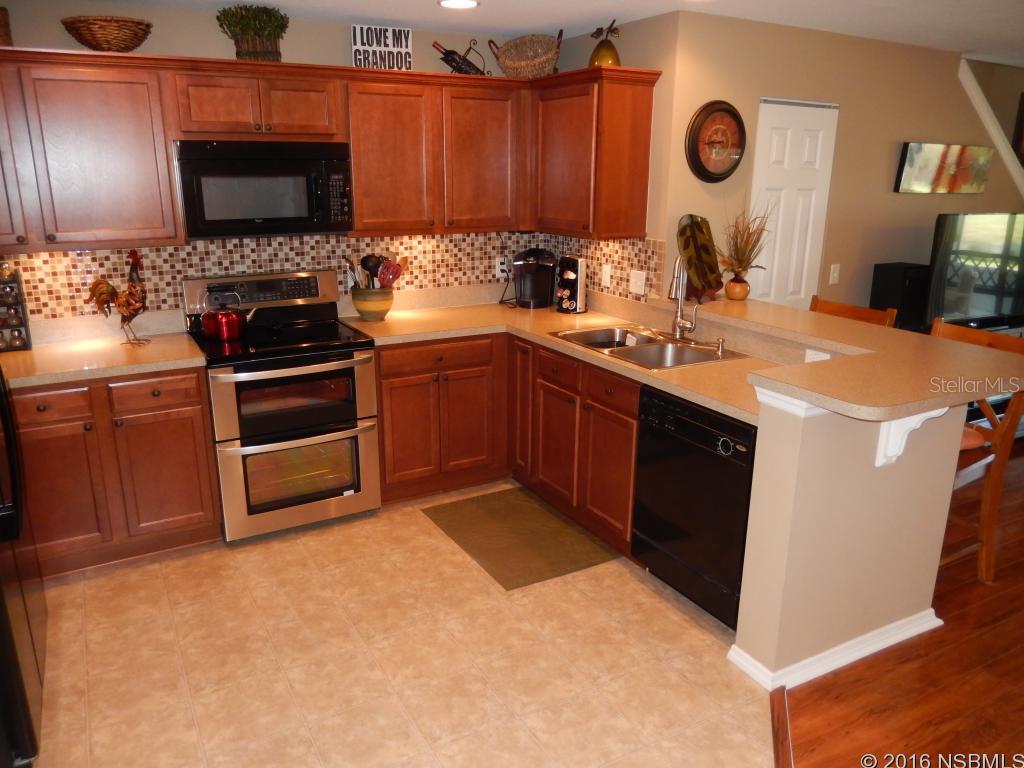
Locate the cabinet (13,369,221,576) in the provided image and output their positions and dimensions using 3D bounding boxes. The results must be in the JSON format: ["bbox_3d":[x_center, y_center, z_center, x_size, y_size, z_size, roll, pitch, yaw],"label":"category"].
[{"bbox_3d":[-1.876,0.321,3.455,0.844,0.880,0.633,-9,18,-29],"label":"cabinet"}]

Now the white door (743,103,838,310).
[{"bbox_3d":[1.583,-0.541,4.359,0.633,2.050,0.040,-9,18,-29],"label":"white door"}]

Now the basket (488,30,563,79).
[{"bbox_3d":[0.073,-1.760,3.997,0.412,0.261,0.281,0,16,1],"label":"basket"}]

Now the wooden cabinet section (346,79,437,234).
[{"bbox_3d":[-0.641,-1.158,3.832,0.465,0.710,0.320,-8,18,-27],"label":"wooden cabinet section"}]

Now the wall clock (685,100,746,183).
[{"bbox_3d":[1.038,-1.224,3.751,0.392,0.392,0.042,-8,18,-28],"label":"wall clock"}]

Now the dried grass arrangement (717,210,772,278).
[{"bbox_3d":[1.198,-0.729,3.811,0.271,0.342,0.231,5,17,17],"label":"dried grass arrangement"}]

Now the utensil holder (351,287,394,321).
[{"bbox_3d":[-0.771,-0.445,4.108,0.225,0.178,0.225,0,16,0],"label":"utensil holder"}]

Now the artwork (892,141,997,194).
[{"bbox_3d":[2.827,-1.396,4.806,0.935,0.301,0.040,-9,18,-29],"label":"artwork"}]

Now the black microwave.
[{"bbox_3d":[-1.209,-0.944,3.582,0.760,0.417,0.412,-9,18,-28],"label":"black microwave"}]

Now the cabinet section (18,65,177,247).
[{"bbox_3d":[-1.792,-0.988,3.245,0.510,0.710,0.320,-8,18,-27],"label":"cabinet section"}]

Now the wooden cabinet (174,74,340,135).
[{"bbox_3d":[-1.218,-1.302,3.516,0.765,0.281,0.339,-9,18,-28],"label":"wooden cabinet"}]

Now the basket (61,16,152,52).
[{"bbox_3d":[-1.738,-1.480,3.202,0.350,0.145,0.330,-8,18,-28],"label":"basket"}]

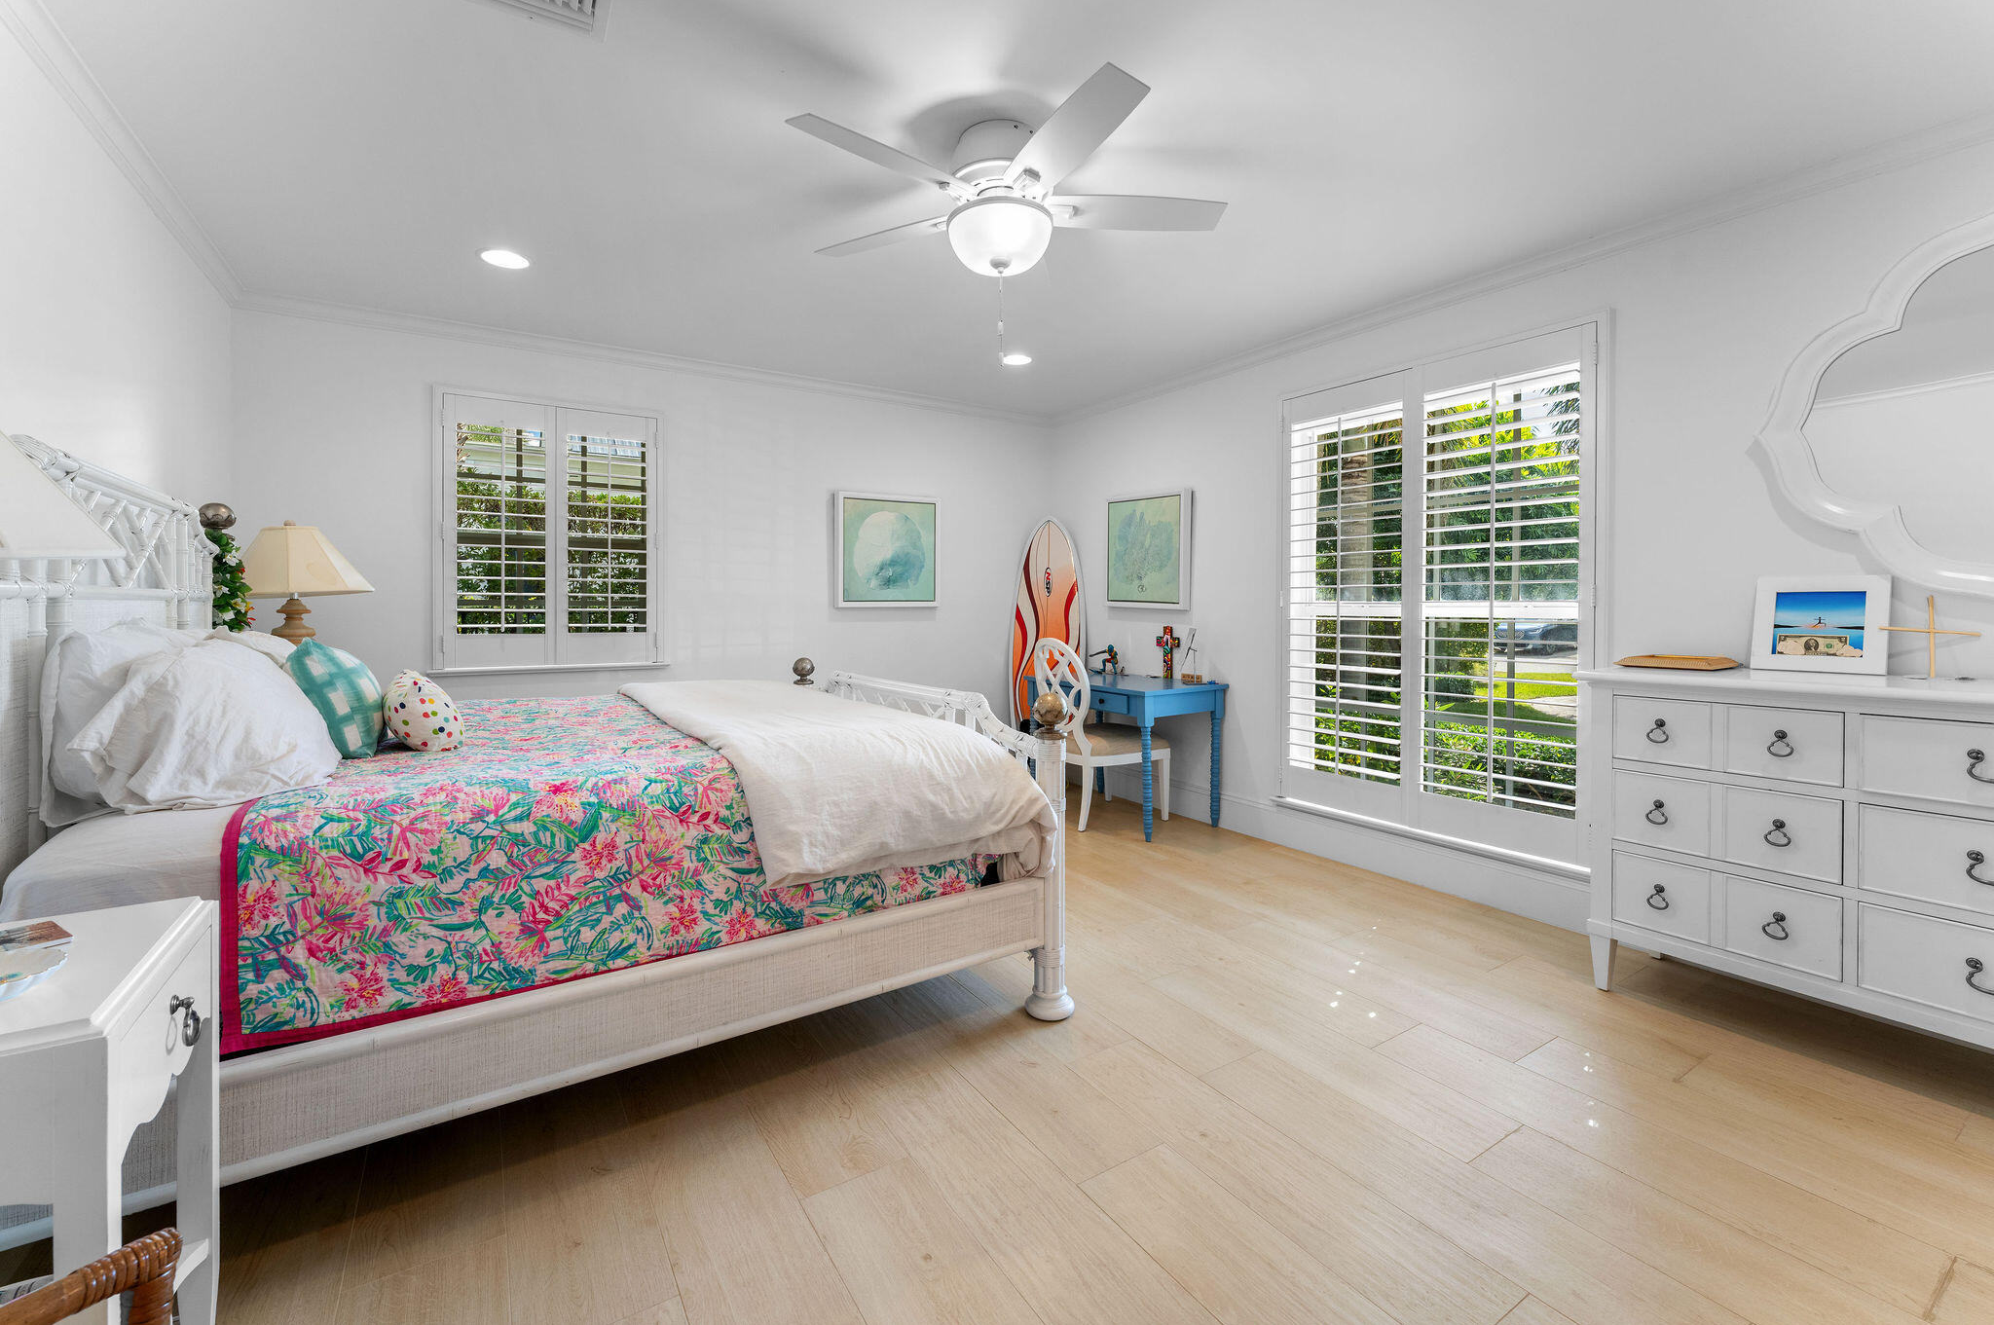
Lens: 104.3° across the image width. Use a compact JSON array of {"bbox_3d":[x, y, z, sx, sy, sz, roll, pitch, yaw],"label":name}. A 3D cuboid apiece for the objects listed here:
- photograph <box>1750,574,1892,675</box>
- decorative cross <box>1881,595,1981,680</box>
[{"bbox_3d":[2.474,-0.114,2.333,0.022,0.288,0.280,7,-2,-37],"label":"photograph"},{"bbox_3d":[2.571,-0.069,2.140,0.020,0.231,0.182,-1,3,-34],"label":"decorative cross"}]

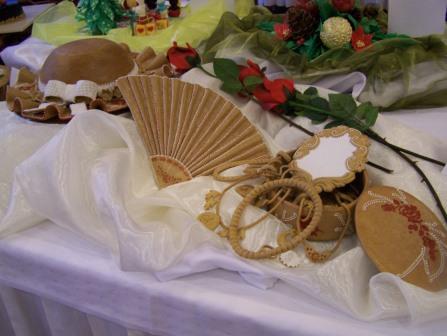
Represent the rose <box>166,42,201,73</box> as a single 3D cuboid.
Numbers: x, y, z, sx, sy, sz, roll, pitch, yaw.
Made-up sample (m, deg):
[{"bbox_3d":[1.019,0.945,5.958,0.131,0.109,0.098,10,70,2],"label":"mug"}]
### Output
[{"bbox_3d":[-0.081,-0.223,1.000,0.067,0.060,0.060,1,29,5],"label":"rose"}]

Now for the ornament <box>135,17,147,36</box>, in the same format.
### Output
[{"bbox_3d":[-0.237,-0.403,1.400,0.030,0.049,0.030,-5,29,-5],"label":"ornament"}]

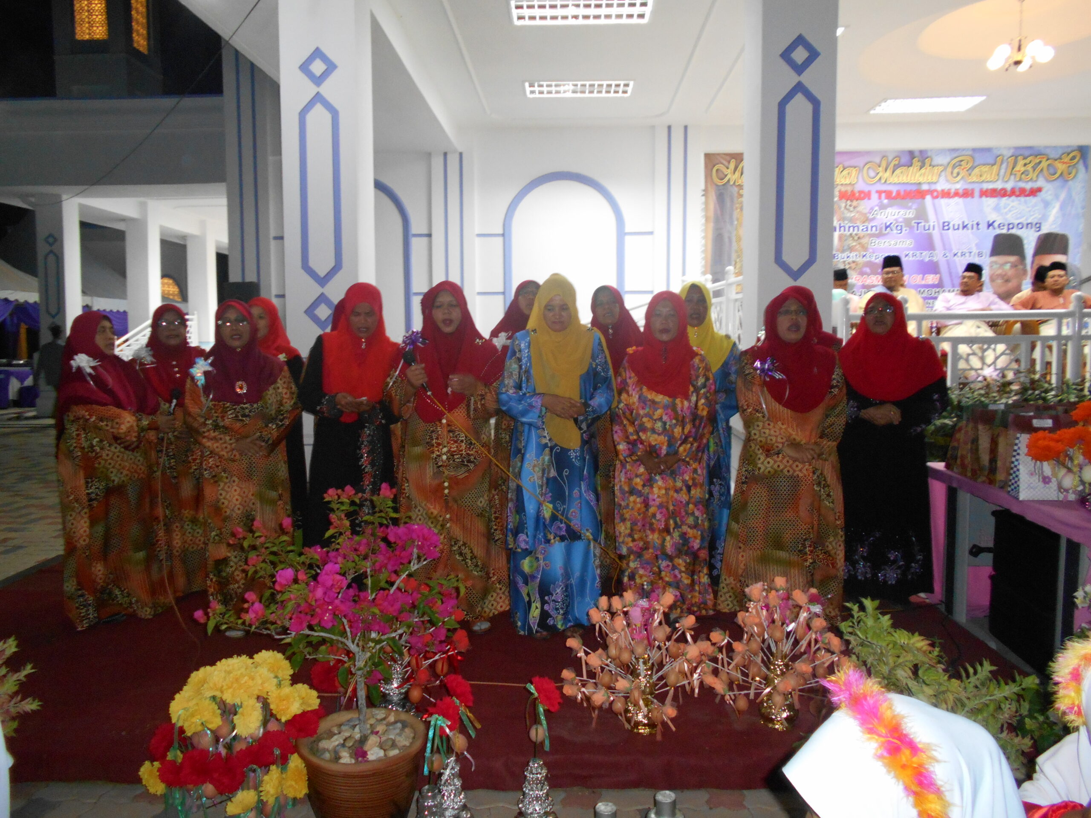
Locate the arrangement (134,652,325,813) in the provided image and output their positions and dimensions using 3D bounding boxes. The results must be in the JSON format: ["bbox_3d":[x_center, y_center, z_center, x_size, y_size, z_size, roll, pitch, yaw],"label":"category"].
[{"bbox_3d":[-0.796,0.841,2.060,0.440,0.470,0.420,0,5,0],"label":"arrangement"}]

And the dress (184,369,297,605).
[{"bbox_3d":[-1.372,0.375,3.700,0.500,1.180,0.340,-2,5,-18],"label":"dress"}]

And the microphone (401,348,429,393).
[{"bbox_3d":[-0.551,-0.163,3.520,0.055,0.220,0.055,-27,-14,-7],"label":"microphone"}]

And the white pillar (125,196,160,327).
[{"bbox_3d":[-8.389,-2.244,17.107,0.460,3.950,0.460,0,5,2],"label":"white pillar"}]

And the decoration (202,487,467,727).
[{"bbox_3d":[-0.543,0.513,2.113,0.631,0.591,0.580,0,5,0],"label":"decoration"}]

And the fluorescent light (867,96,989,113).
[{"bbox_3d":[4.548,-3.621,9.750,1.180,0.080,0.600,0,5,2],"label":"fluorescent light"}]

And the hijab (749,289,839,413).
[{"bbox_3d":[1.154,-0.269,3.807,0.388,0.561,0.330,1,5,8],"label":"hijab"}]

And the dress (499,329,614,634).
[{"bbox_3d":[0.050,0.343,3.724,0.509,1.362,0.400,0,5,0],"label":"dress"}]

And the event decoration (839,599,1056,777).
[{"bbox_3d":[1.200,0.839,2.443,0.585,0.504,0.480,0,5,0],"label":"event decoration"}]

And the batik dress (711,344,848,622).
[{"bbox_3d":[1.117,0.373,3.883,0.605,1.268,0.400,1,5,8],"label":"batik dress"}]

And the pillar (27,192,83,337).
[{"bbox_3d":[-8.431,-1.773,14.303,0.460,3.800,0.460,0,5,2],"label":"pillar"}]

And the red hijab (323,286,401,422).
[{"bbox_3d":[-0.867,-0.262,3.850,0.350,0.640,0.320,-1,5,-10],"label":"red hijab"}]

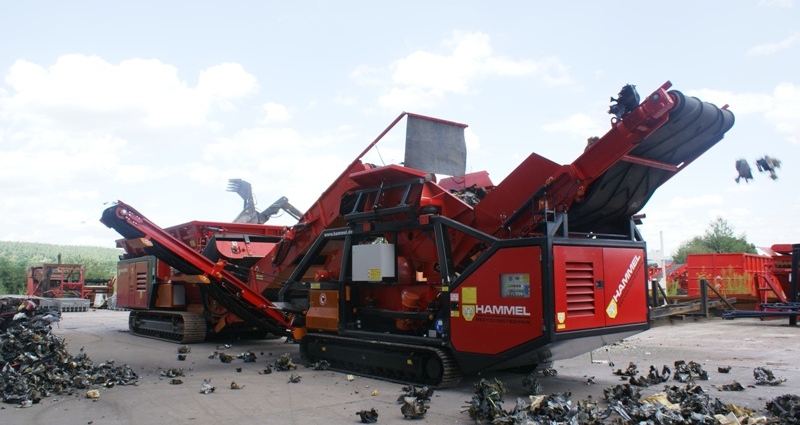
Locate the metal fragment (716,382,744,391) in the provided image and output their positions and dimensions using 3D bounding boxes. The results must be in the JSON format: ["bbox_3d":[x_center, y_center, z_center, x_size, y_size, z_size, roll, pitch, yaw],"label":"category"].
[{"bbox_3d":[4.974,2.616,9.032,0.380,0.130,0.260,-3,-7,19],"label":"metal fragment"}]

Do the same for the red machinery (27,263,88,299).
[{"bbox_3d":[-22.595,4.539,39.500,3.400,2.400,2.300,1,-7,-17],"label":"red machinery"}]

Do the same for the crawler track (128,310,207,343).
[{"bbox_3d":[-7.244,3.457,18.557,0.580,0.850,4.100,5,-8,-42],"label":"crawler track"}]

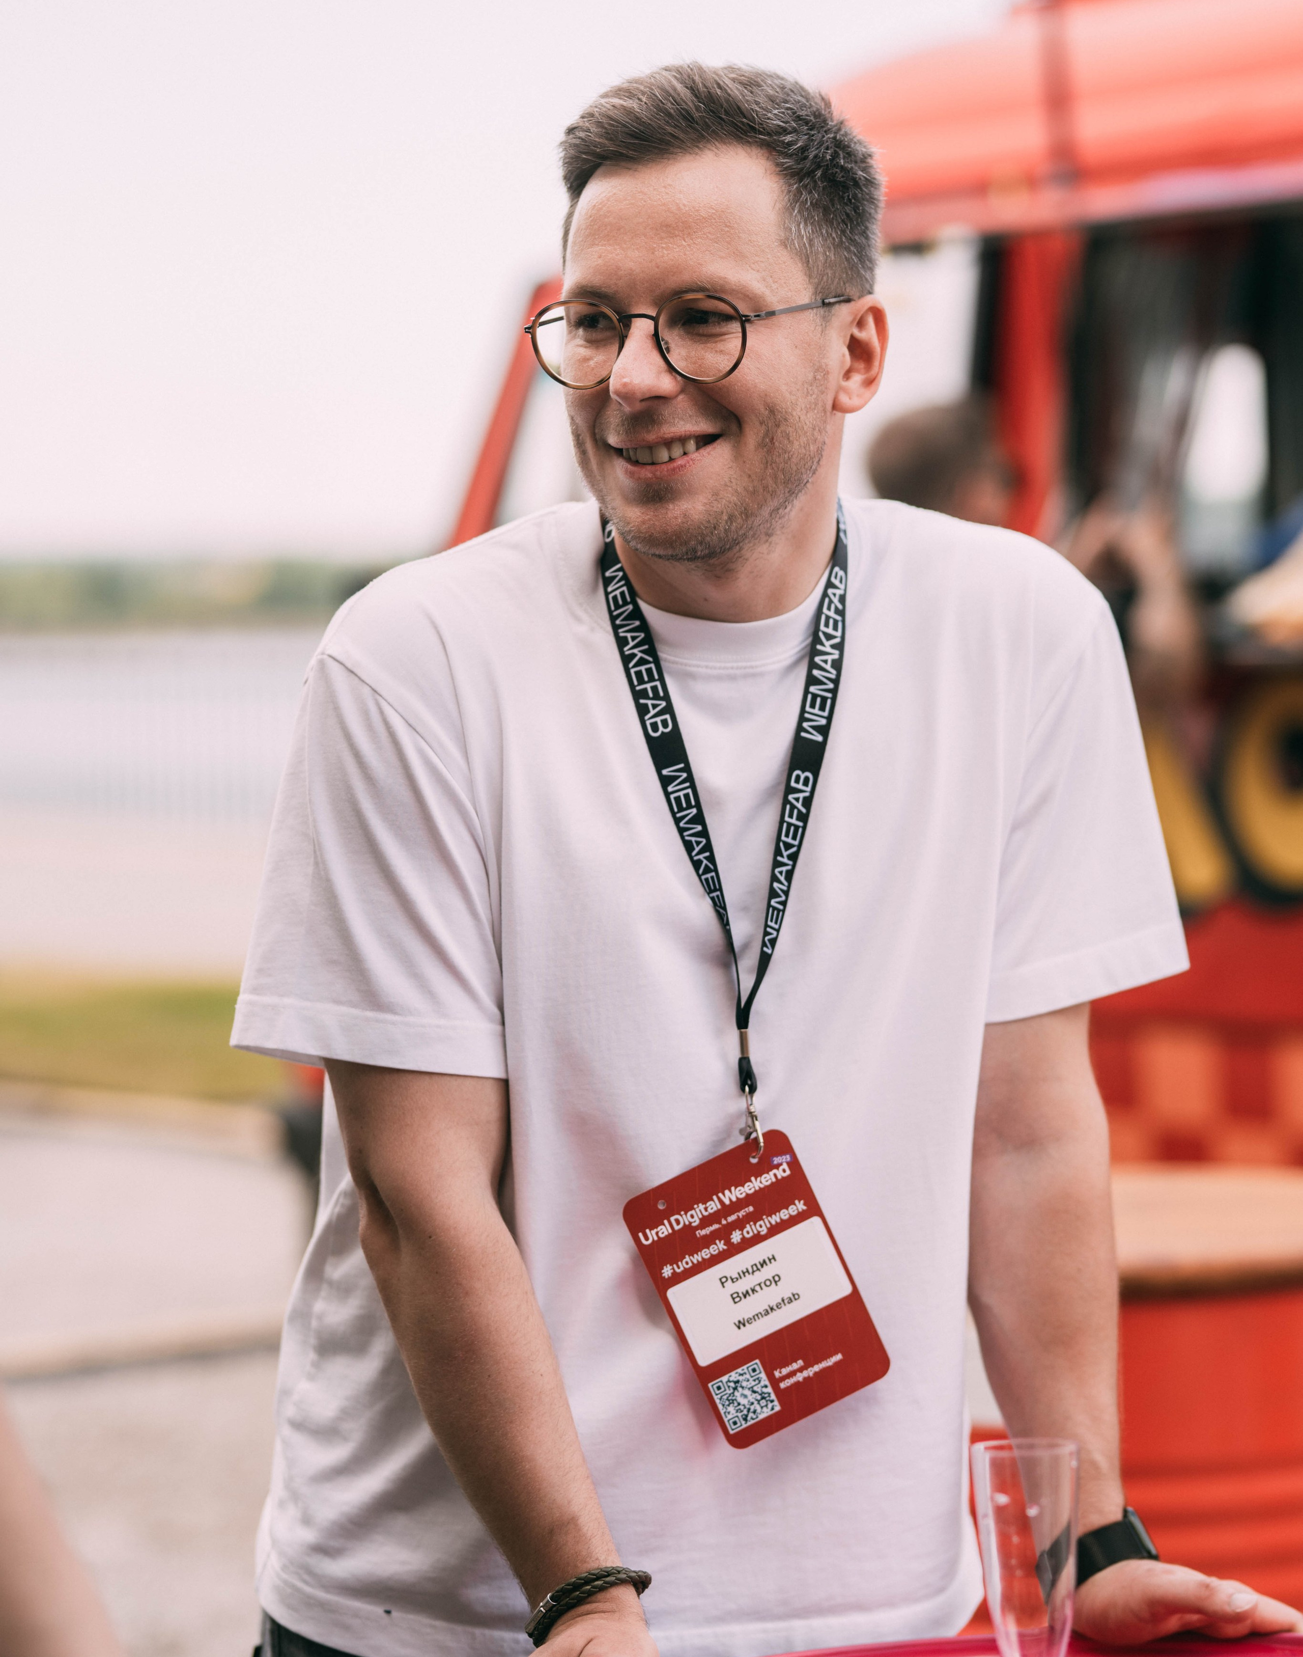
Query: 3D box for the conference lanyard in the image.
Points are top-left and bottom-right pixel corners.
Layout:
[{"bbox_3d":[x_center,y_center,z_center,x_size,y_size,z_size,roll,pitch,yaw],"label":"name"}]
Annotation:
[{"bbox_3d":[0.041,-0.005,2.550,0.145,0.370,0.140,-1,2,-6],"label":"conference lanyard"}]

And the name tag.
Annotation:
[{"bbox_3d":[0.057,0.249,2.500,0.099,0.152,0.003,-25,-2,-2],"label":"name tag"}]

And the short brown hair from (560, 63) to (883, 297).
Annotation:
[{"bbox_3d":[0.038,-0.344,2.530,0.168,0.165,0.200,-1,9,30],"label":"short brown hair"}]

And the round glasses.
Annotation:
[{"bbox_3d":[0.023,-0.268,2.470,0.140,0.050,0.140,-1,9,30],"label":"round glasses"}]

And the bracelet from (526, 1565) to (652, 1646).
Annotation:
[{"bbox_3d":[-0.032,0.396,2.360,0.071,0.019,0.062,-24,-20,1],"label":"bracelet"}]

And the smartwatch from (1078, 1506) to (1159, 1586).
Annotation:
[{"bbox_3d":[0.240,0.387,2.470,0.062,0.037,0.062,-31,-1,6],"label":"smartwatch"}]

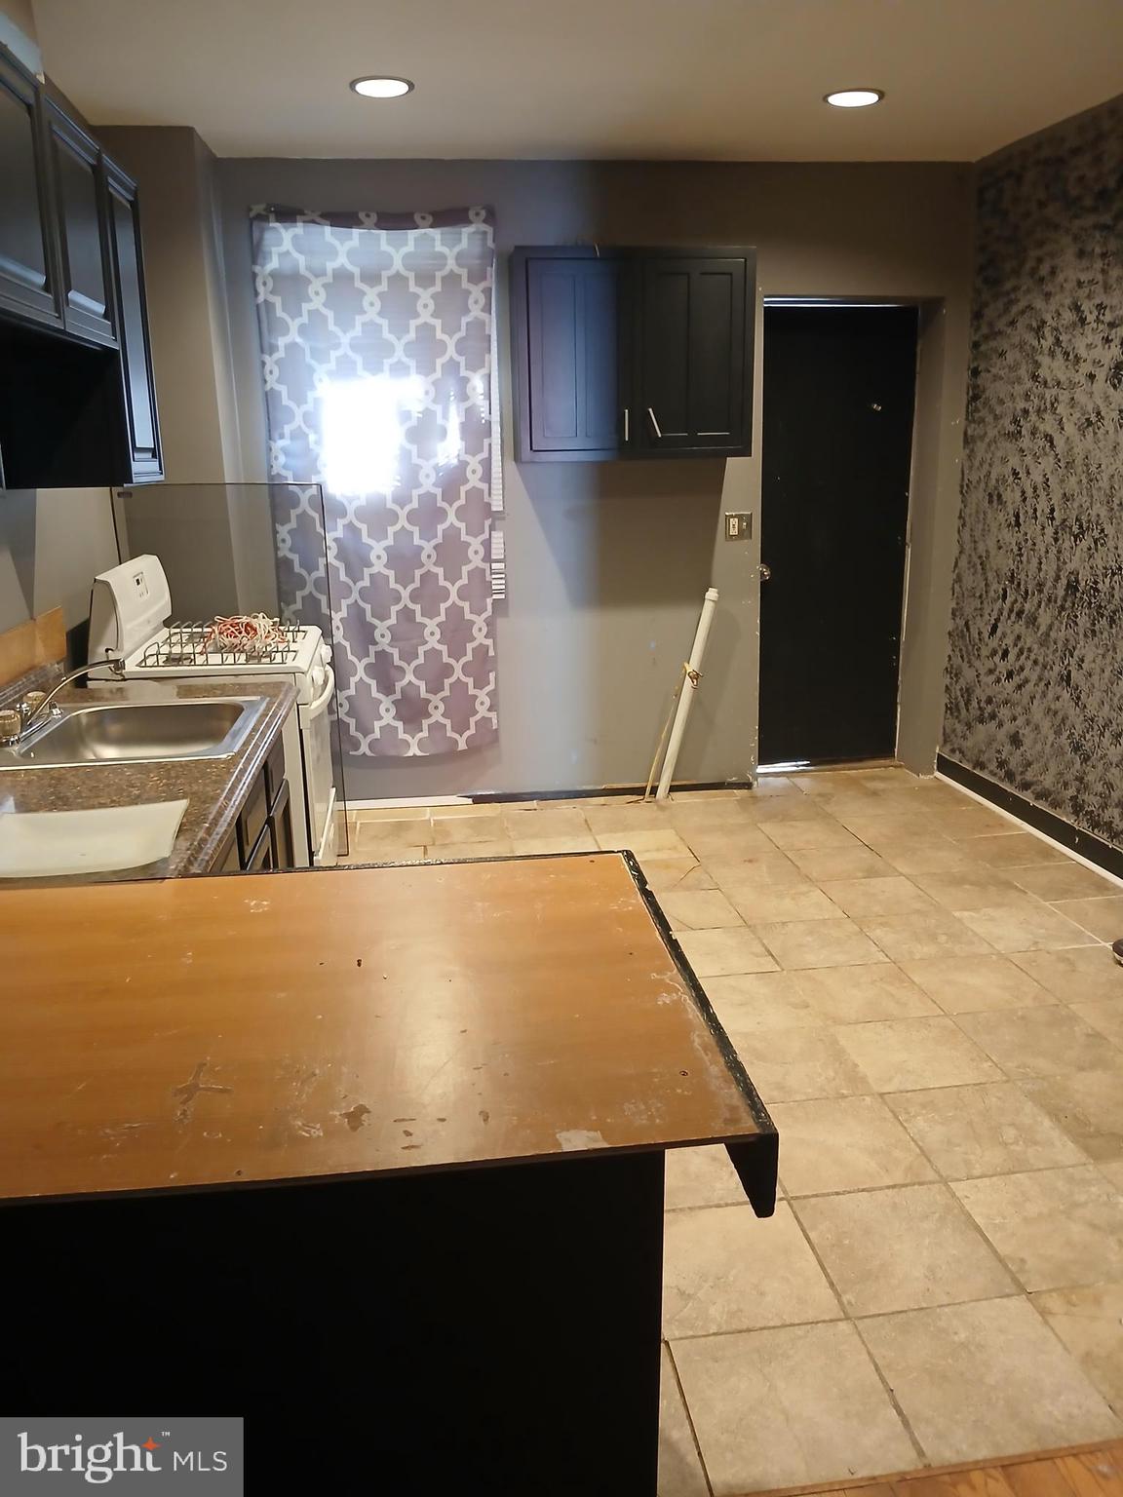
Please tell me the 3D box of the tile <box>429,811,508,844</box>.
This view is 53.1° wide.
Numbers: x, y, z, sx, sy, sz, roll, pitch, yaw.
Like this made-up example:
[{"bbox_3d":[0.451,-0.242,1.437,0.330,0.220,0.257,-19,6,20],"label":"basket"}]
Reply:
[{"bbox_3d":[-0.373,0.337,4.599,0.308,0.010,0.326,-3,15,-7],"label":"tile"}]

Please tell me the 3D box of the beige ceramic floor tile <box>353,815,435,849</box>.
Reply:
[{"bbox_3d":[-0.677,0.350,4.572,0.308,0.010,0.326,-3,15,-7],"label":"beige ceramic floor tile"}]

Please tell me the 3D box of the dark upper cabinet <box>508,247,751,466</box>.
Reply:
[{"bbox_3d":[0.272,-1.525,4.408,0.908,0.764,0.315,-3,15,-6],"label":"dark upper cabinet"}]

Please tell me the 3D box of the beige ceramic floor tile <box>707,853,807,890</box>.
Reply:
[{"bbox_3d":[0.695,0.442,4.040,0.330,0.010,0.320,-3,15,-8],"label":"beige ceramic floor tile"}]

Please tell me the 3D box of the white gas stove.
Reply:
[{"bbox_3d":[-1.010,0.015,3.485,0.640,1.160,0.755,-3,15,-8],"label":"white gas stove"}]

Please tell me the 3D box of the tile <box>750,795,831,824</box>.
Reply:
[{"bbox_3d":[0.931,0.259,4.719,0.320,0.010,0.330,-3,15,-8],"label":"tile"}]

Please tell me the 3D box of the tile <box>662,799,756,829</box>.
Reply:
[{"bbox_3d":[0.616,0.280,4.728,0.326,0.010,0.326,-3,15,-7],"label":"tile"}]

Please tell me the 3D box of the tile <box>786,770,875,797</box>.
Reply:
[{"bbox_3d":[1.214,0.164,5.061,0.325,0.010,0.290,-3,15,-8],"label":"tile"}]

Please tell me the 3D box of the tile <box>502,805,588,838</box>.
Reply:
[{"bbox_3d":[-0.045,0.317,4.645,0.326,0.010,0.326,-3,15,-7],"label":"tile"}]

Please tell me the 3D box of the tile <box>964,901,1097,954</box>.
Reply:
[{"bbox_3d":[1.456,0.568,3.538,0.326,0.010,0.326,-3,15,-7],"label":"tile"}]

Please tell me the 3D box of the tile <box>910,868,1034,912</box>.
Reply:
[{"bbox_3d":[1.412,0.485,3.858,0.328,0.010,0.326,-3,15,-7],"label":"tile"}]

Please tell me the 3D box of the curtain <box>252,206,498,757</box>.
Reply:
[{"bbox_3d":[-0.701,-1.009,4.531,0.907,2.150,0.060,-3,15,-7],"label":"curtain"}]

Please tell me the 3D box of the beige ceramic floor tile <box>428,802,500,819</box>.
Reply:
[{"bbox_3d":[-0.412,0.275,4.754,0.305,0.010,0.155,-3,15,-8],"label":"beige ceramic floor tile"}]

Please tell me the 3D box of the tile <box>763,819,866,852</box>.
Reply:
[{"bbox_3d":[0.989,0.344,4.447,0.326,0.010,0.326,-3,15,-7],"label":"tile"}]

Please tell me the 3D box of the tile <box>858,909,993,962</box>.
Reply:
[{"bbox_3d":[1.122,0.583,3.477,0.333,0.010,0.330,-3,15,-8],"label":"tile"}]

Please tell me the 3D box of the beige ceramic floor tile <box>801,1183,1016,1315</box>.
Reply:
[{"bbox_3d":[0.644,0.946,2.139,0.326,0.010,0.326,-3,15,-7],"label":"beige ceramic floor tile"}]

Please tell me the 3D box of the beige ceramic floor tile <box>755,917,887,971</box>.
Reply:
[{"bbox_3d":[0.792,0.605,3.453,0.326,0.010,0.326,-3,15,-7],"label":"beige ceramic floor tile"}]

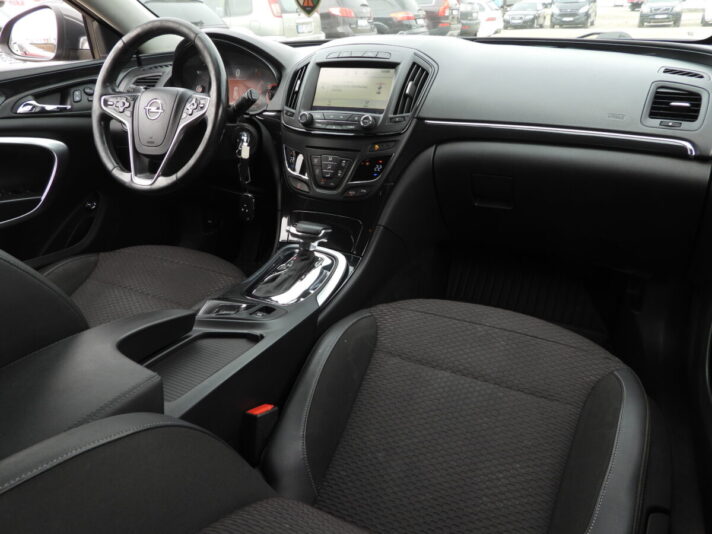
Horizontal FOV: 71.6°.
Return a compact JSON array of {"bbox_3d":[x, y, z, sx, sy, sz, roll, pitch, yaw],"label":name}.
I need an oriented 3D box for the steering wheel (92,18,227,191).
[{"bbox_3d":[-0.434,-0.357,1.111,0.375,0.370,0.095,10,3,22],"label":"steering wheel"}]

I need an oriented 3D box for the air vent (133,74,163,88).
[{"bbox_3d":[-0.584,-0.507,1.383,0.080,0.056,0.030,-1,8,3],"label":"air vent"}]

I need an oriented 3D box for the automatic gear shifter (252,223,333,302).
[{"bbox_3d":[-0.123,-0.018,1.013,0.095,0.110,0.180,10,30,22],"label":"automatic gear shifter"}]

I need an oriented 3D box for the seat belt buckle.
[{"bbox_3d":[-0.146,0.253,0.734,0.030,0.084,0.052,10,6,22],"label":"seat belt buckle"}]

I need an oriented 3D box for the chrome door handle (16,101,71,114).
[{"bbox_3d":[-0.765,-0.391,1.209,0.035,0.036,0.135,10,25,22],"label":"chrome door handle"}]

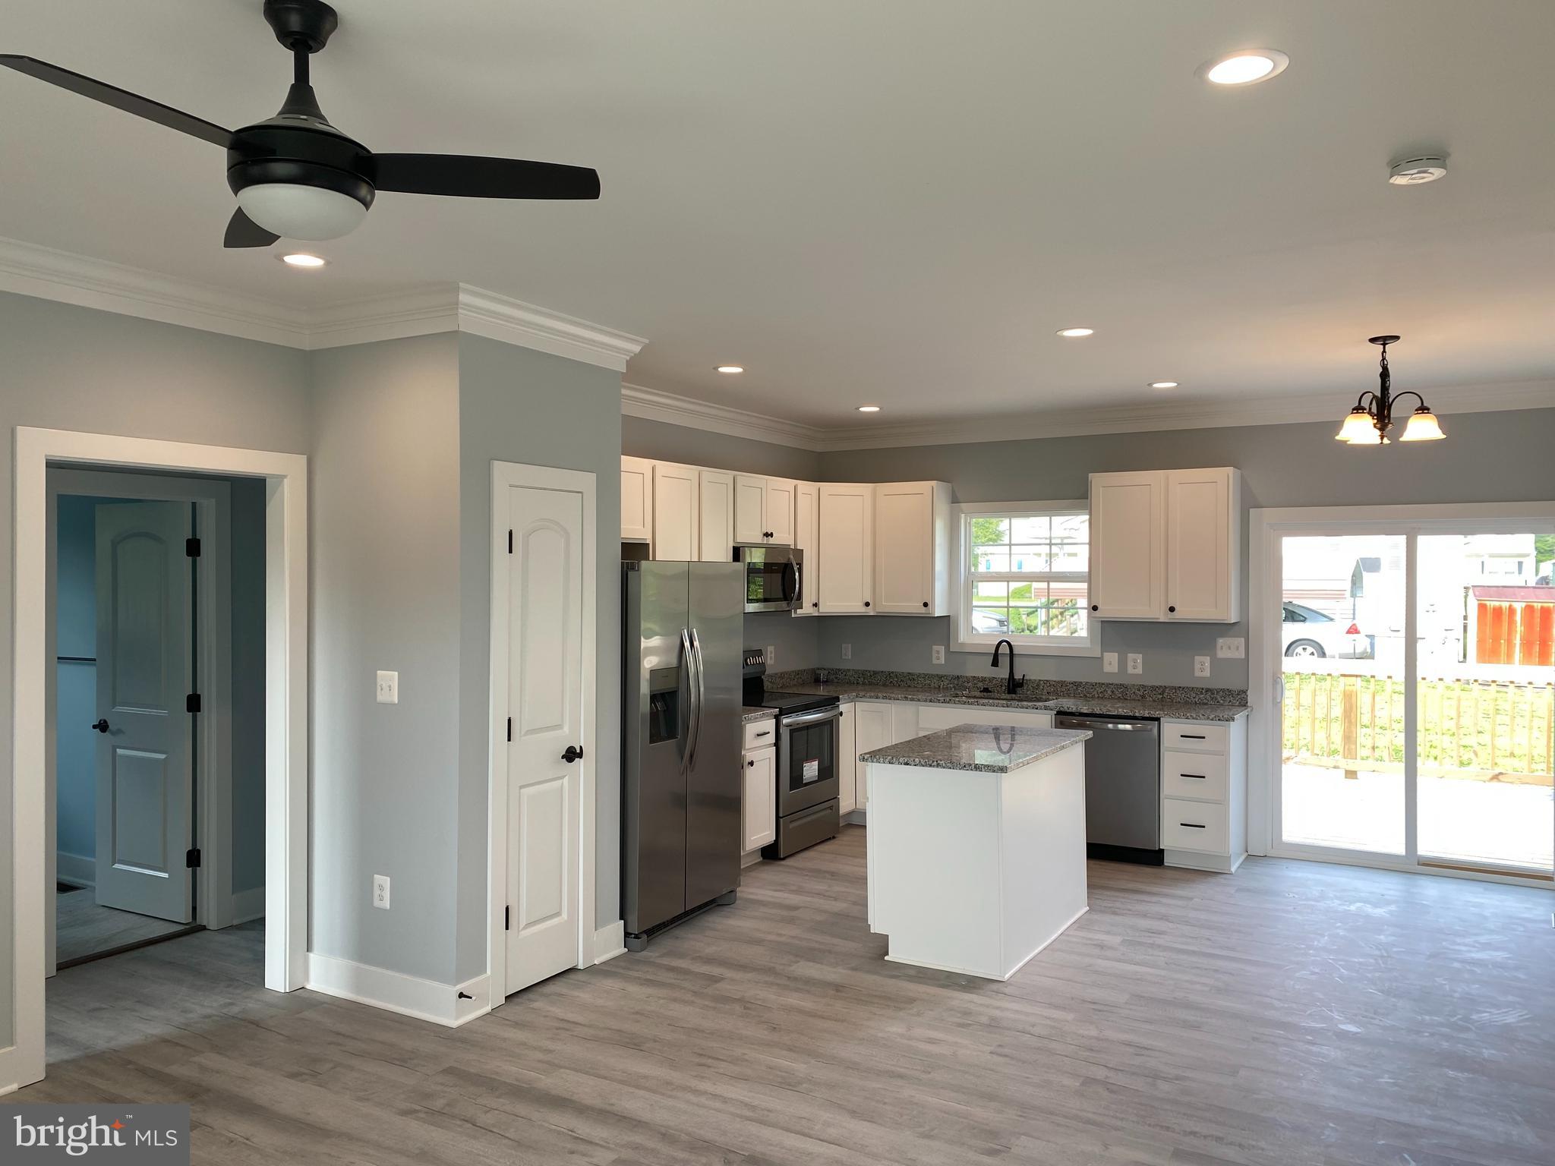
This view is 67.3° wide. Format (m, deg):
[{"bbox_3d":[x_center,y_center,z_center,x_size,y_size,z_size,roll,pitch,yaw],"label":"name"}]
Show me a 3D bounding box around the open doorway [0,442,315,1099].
[{"bbox_3d":[-2.249,0.567,4.306,0.148,2.157,1.109,0,0,31],"label":"open doorway"}]

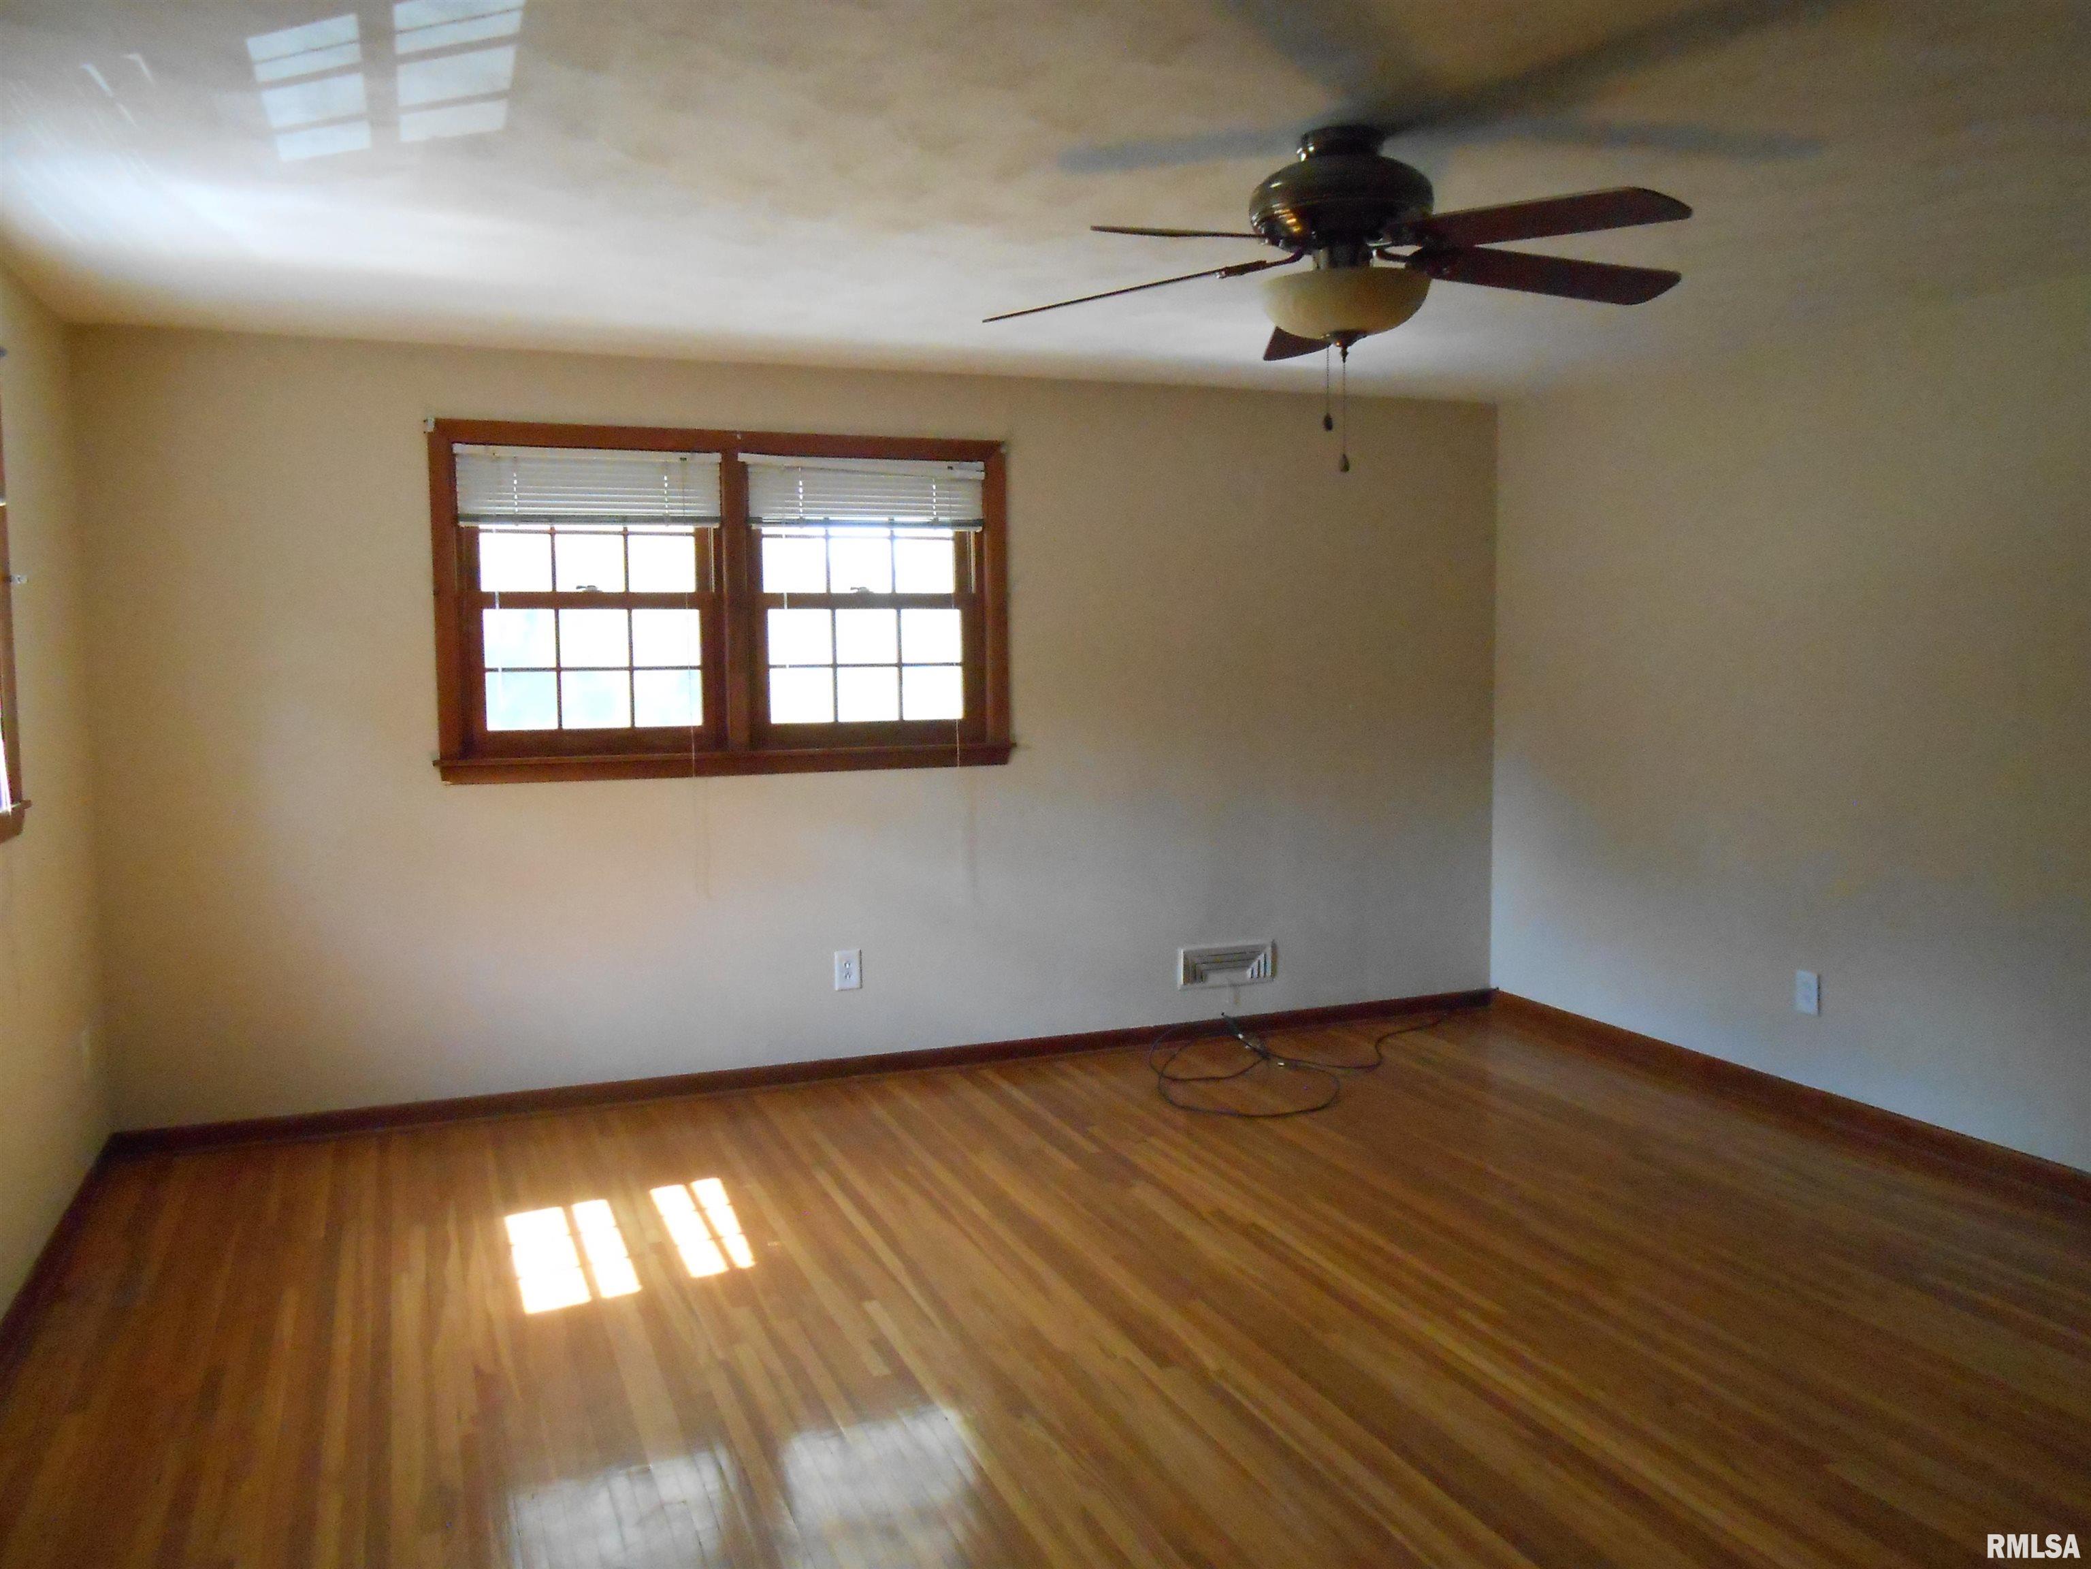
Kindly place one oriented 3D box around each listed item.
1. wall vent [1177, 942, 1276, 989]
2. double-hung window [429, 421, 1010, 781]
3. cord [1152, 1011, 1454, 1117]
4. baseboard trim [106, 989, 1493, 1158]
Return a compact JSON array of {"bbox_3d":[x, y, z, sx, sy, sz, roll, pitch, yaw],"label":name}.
[{"bbox_3d":[0.644,0.643,5.604,0.384,0.143,0.025,-2,5,-21],"label":"wall vent"},{"bbox_3d":[-0.952,-0.559,4.869,1.798,1.048,0.080,-2,5,-21],"label":"double-hung window"},{"bbox_3d":[0.982,0.895,5.294,1.324,0.100,0.867,-2,5,-21],"label":"cord"},{"bbox_3d":[-0.431,0.923,5.202,4.637,0.084,0.022,-2,5,-21],"label":"baseboard trim"}]

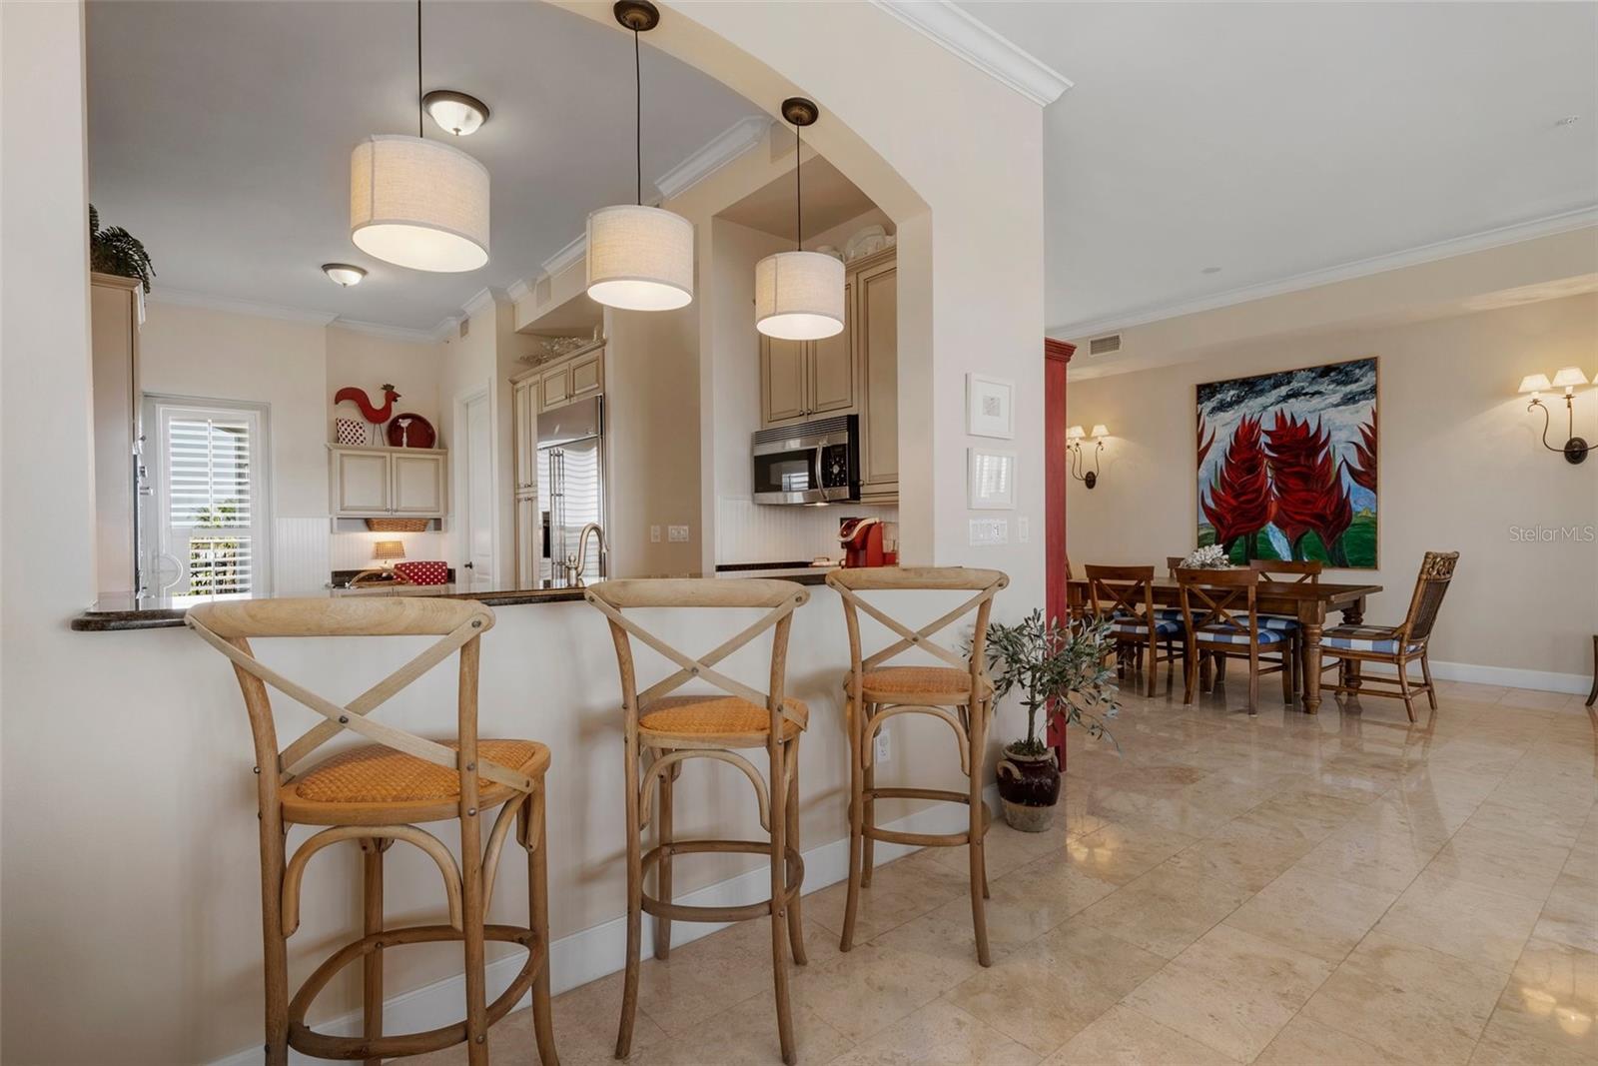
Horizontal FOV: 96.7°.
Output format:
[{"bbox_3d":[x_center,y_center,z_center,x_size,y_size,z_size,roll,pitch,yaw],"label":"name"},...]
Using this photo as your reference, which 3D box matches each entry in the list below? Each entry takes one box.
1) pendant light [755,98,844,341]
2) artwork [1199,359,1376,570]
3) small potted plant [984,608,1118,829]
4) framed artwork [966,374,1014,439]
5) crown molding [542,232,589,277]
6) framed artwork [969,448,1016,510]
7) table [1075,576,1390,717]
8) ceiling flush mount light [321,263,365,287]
[{"bbox_3d":[0.004,-1.112,2.503,0.312,0.775,0.312,-1,1,0],"label":"pendant light"},{"bbox_3d":[4.326,-0.560,6.369,0.050,1.747,1.382,-1,1,-41],"label":"artwork"},{"bbox_3d":[1.014,0.761,2.910,0.540,0.895,0.480,-1,1,-37],"label":"small potted plant"},{"bbox_3d":[0.802,-0.523,2.970,0.275,0.252,0.030,-1,1,-37],"label":"framed artwork"},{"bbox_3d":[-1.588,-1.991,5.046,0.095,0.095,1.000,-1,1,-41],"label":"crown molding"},{"bbox_3d":[0.806,-0.222,2.966,0.290,0.247,0.025,-1,1,-37],"label":"framed artwork"},{"bbox_3d":[3.104,0.773,5.360,1.000,0.778,1.820,-1,1,-41],"label":"table"},{"bbox_3d":[-3.449,-1.938,5.399,0.305,0.135,0.305,-1,1,0],"label":"ceiling flush mount light"}]

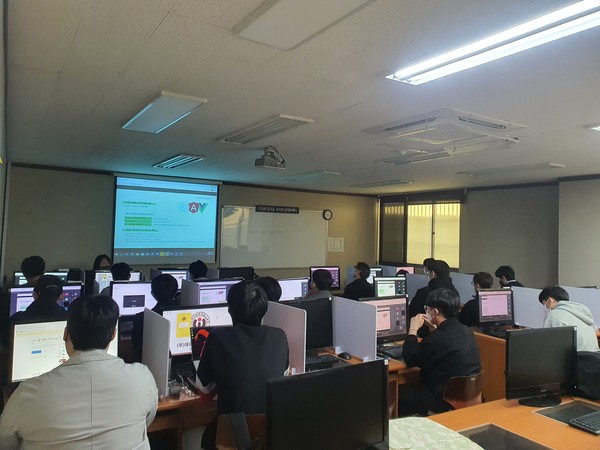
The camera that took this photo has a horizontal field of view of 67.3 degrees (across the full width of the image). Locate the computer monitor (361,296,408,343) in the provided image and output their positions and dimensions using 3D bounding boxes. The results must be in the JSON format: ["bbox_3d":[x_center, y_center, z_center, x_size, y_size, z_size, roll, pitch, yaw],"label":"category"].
[{"bbox_3d":[0.620,0.756,3.460,0.510,0.395,0.190,2,-1,-30],"label":"computer monitor"}]

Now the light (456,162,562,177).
[{"bbox_3d":[2.737,-0.738,5.967,0.305,0.045,1.280,2,-1,-34],"label":"light"}]

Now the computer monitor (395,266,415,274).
[{"bbox_3d":[1.711,0.902,7.519,0.540,0.410,0.200,2,-1,-33],"label":"computer monitor"}]

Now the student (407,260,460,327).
[{"bbox_3d":[1.357,1.033,4.821,0.520,1.350,0.720,2,-1,-26],"label":"student"}]

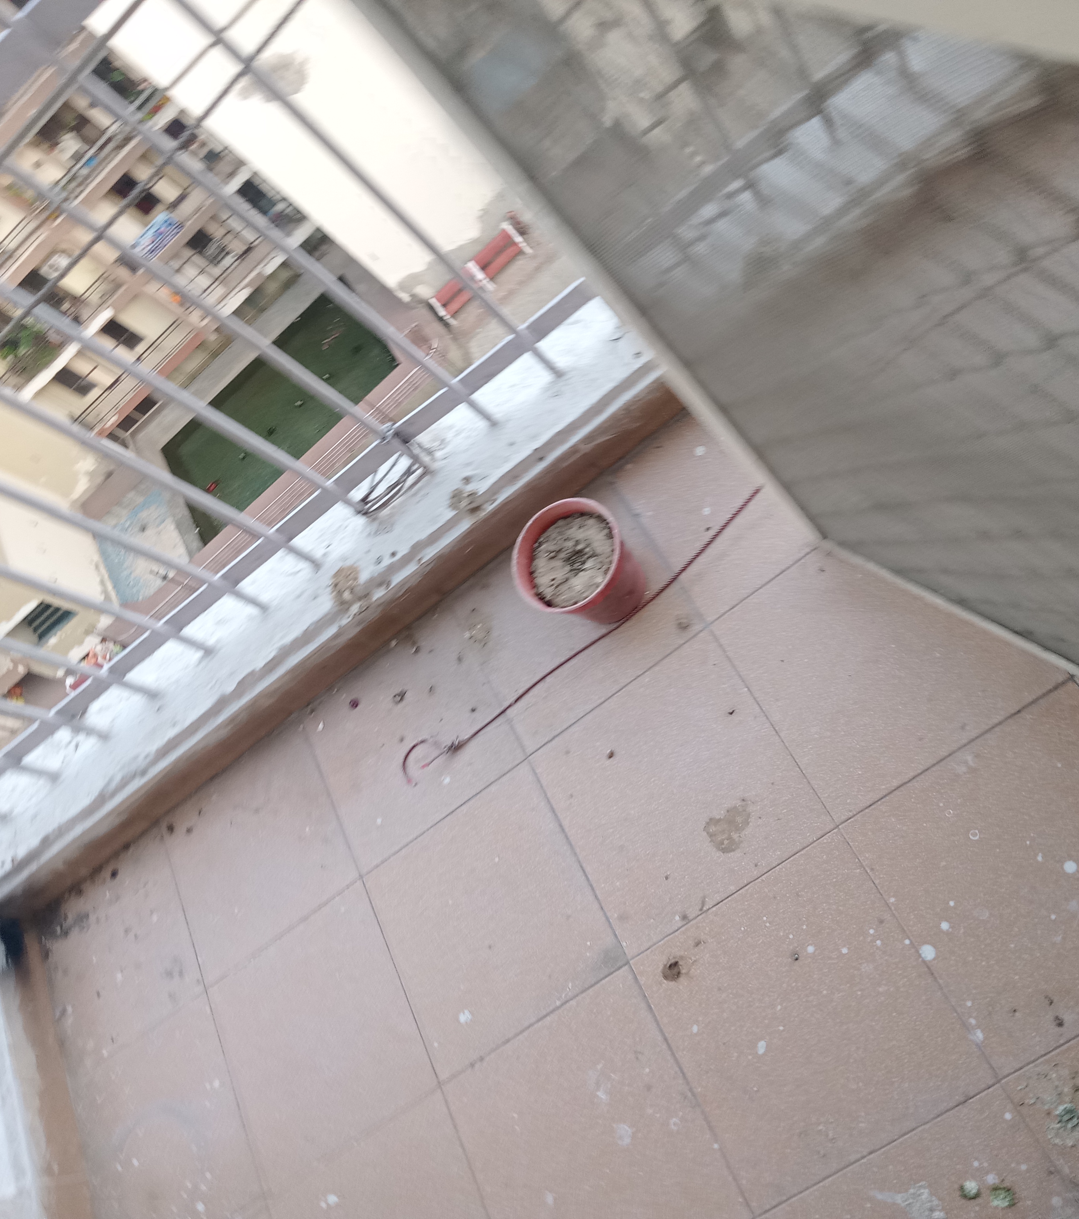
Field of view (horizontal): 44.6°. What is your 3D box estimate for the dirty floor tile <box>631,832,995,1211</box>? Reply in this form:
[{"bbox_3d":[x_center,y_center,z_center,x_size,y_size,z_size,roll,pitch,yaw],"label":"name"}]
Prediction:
[{"bbox_3d":[0.290,0.453,1.460,0.302,0.015,0.302,-37,58,15],"label":"dirty floor tile"}]

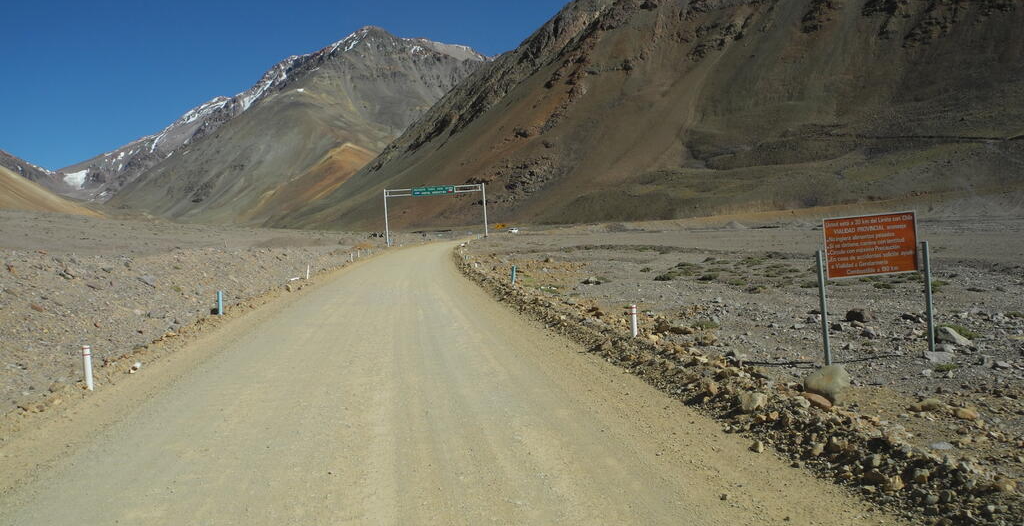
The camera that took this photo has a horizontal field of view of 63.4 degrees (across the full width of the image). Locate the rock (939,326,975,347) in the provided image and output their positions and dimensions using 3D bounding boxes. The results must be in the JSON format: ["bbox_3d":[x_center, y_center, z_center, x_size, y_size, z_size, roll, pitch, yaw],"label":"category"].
[{"bbox_3d":[6.758,1.120,12.631,0.470,0.250,0.360,-5,3,2],"label":"rock"}]

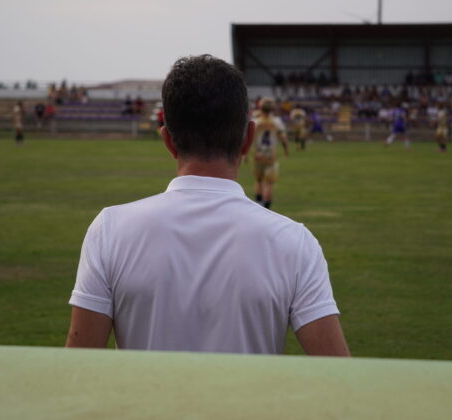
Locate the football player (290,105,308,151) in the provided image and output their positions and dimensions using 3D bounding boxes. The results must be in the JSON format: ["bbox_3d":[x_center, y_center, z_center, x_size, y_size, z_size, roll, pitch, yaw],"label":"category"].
[{"bbox_3d":[2.637,-2.965,52.200,0.620,1.620,0.580,1,4,12],"label":"football player"}]

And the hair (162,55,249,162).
[{"bbox_3d":[-0.039,-0.192,2.720,0.166,0.205,0.195,0,4,0],"label":"hair"}]

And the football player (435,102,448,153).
[{"bbox_3d":[7.584,-2.904,50.500,0.440,1.760,0.480,-1,4,-18],"label":"football player"}]

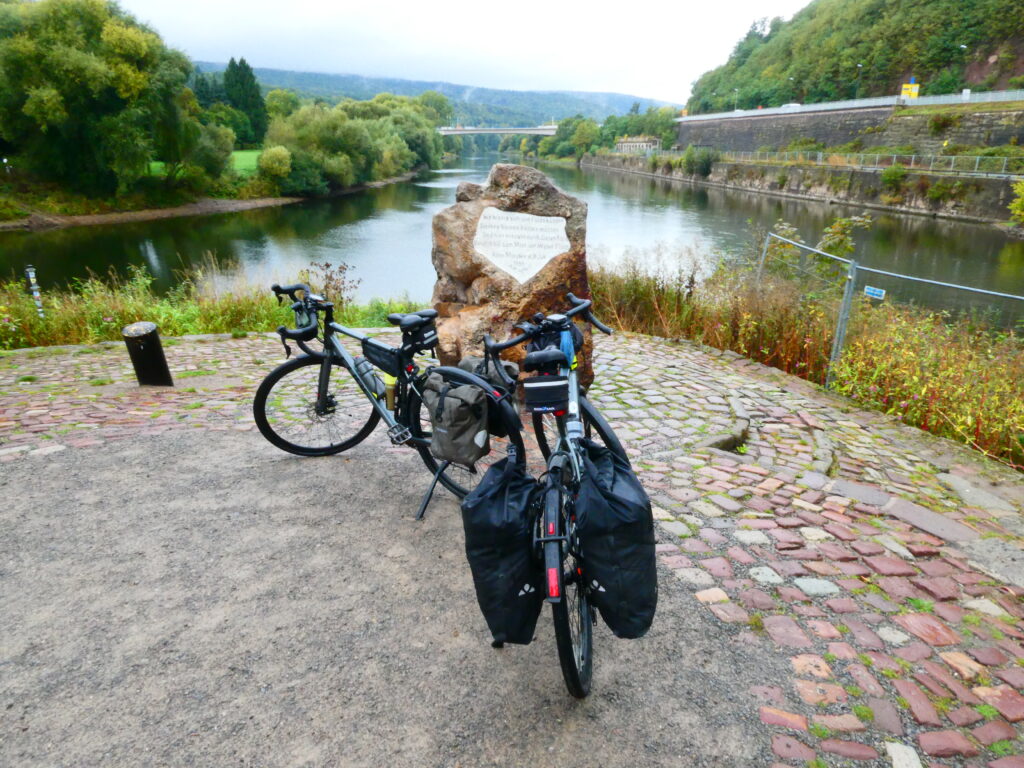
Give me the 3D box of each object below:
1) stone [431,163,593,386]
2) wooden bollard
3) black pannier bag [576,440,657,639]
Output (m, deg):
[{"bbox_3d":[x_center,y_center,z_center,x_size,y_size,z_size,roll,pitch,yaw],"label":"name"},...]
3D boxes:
[{"bbox_3d":[0.005,-0.701,5.011,1.100,1.630,0.600,3,19,8],"label":"stone"},{"bbox_3d":[-2.747,-0.206,5.375,0.240,0.450,0.240,-2,26,1],"label":"wooden bollard"},{"bbox_3d":[0.338,0.471,2.228,0.215,0.540,0.310,-9,17,9],"label":"black pannier bag"}]

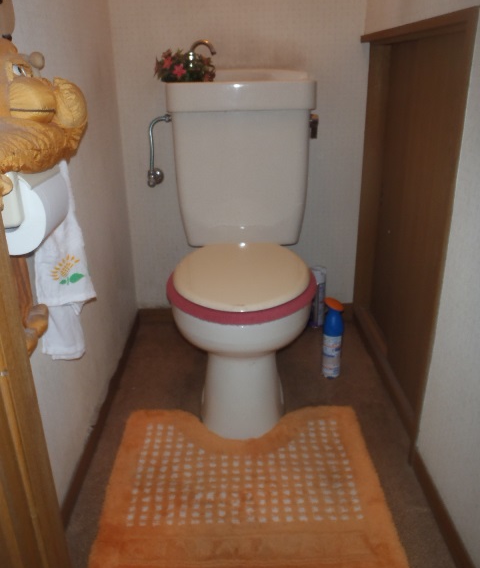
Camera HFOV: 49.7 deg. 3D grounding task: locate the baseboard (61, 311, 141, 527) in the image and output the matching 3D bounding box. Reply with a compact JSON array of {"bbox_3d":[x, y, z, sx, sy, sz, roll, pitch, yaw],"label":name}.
[{"bbox_3d":[-0.381,0.318,1.505,0.014,0.055,0.962,-1,23,0],"label":"baseboard"}]

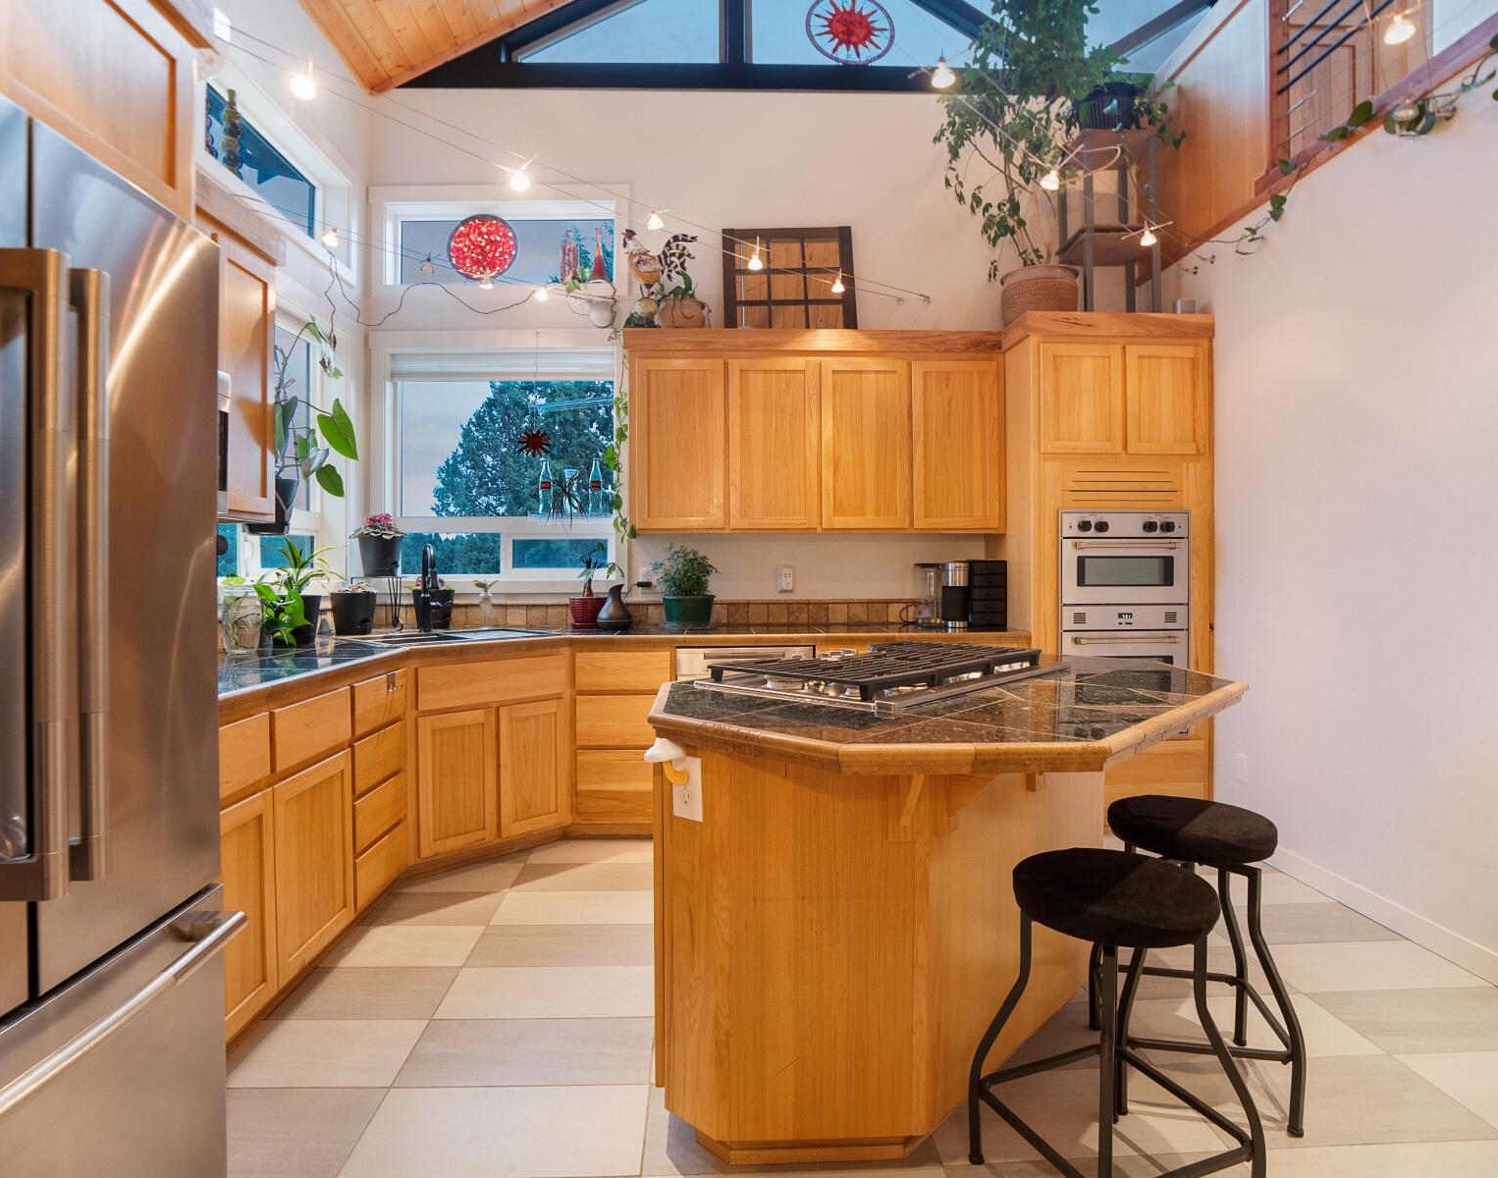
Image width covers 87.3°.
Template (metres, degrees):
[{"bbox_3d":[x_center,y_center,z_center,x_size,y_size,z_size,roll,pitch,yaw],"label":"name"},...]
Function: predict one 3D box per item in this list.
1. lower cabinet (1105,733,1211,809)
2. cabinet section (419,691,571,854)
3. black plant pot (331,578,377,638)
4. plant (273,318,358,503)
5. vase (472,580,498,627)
[{"bbox_3d":[1.653,0.855,3.779,0.773,0.388,0.600,0,1,-2],"label":"lower cabinet"},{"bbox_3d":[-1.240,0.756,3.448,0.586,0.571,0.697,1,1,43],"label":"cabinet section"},{"bbox_3d":[-1.753,0.083,3.480,0.188,0.245,0.188,0,1,-2],"label":"black plant pot"},{"bbox_3d":[-1.566,-0.589,2.776,0.311,0.669,0.310,0,1,-2],"label":"plant"},{"bbox_3d":[-1.296,0.071,3.860,0.108,0.232,0.100,0,1,-2],"label":"vase"}]

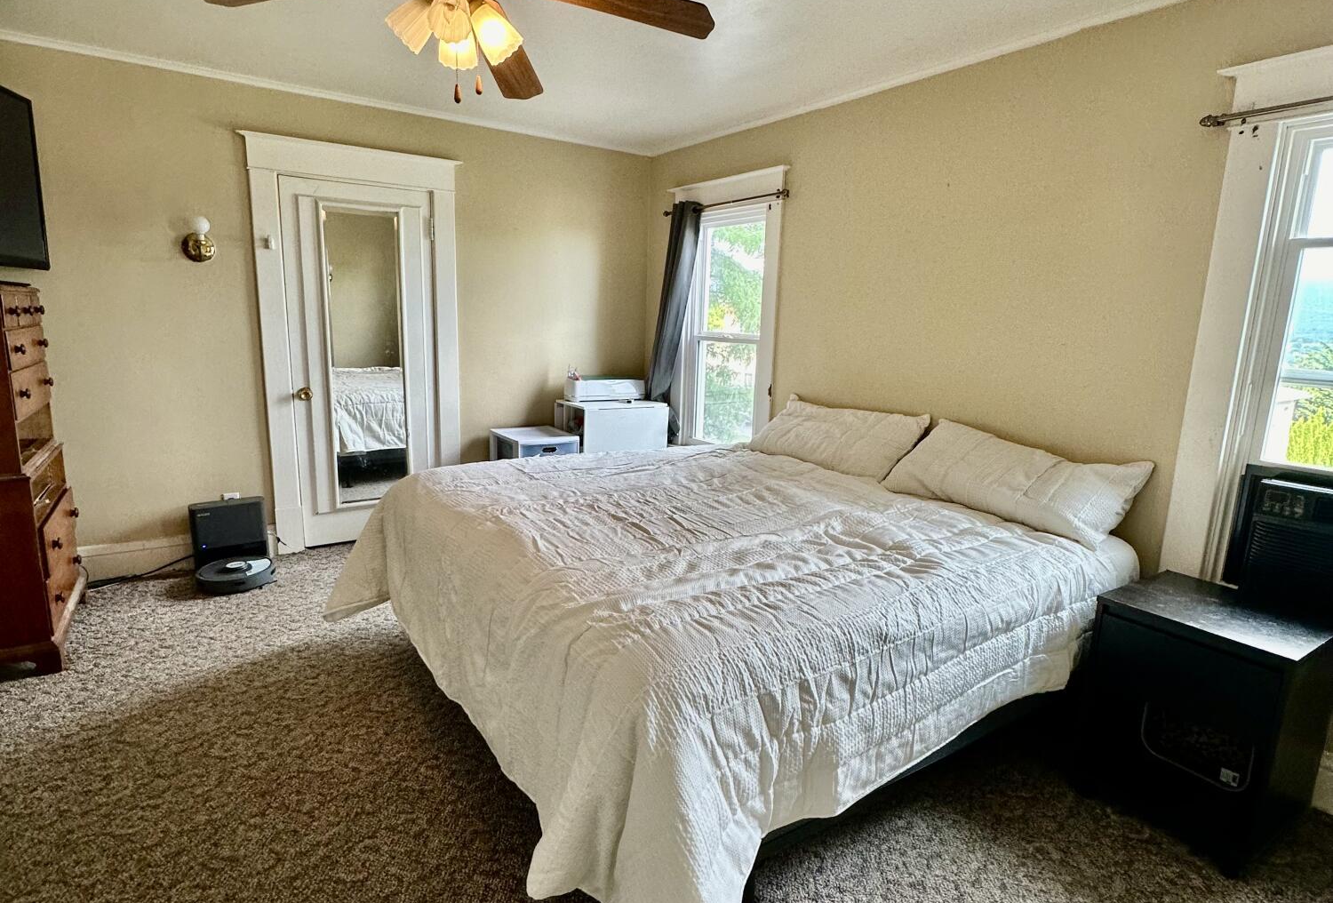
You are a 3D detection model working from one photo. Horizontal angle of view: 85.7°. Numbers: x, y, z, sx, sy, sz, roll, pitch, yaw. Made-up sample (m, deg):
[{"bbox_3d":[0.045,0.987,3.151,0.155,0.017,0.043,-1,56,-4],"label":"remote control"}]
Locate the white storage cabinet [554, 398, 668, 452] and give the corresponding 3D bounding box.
[{"bbox_3d":[-0.383,0.073,4.890,0.575,0.800,0.460,-4,12,-30],"label":"white storage cabinet"}]

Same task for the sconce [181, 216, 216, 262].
[{"bbox_3d":[-2.311,-1.050,3.557,0.135,0.220,0.110,-6,13,-34],"label":"sconce"}]

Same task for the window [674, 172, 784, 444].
[{"bbox_3d":[0.336,-0.803,4.495,0.120,1.680,1.050,-6,13,-34],"label":"window"}]

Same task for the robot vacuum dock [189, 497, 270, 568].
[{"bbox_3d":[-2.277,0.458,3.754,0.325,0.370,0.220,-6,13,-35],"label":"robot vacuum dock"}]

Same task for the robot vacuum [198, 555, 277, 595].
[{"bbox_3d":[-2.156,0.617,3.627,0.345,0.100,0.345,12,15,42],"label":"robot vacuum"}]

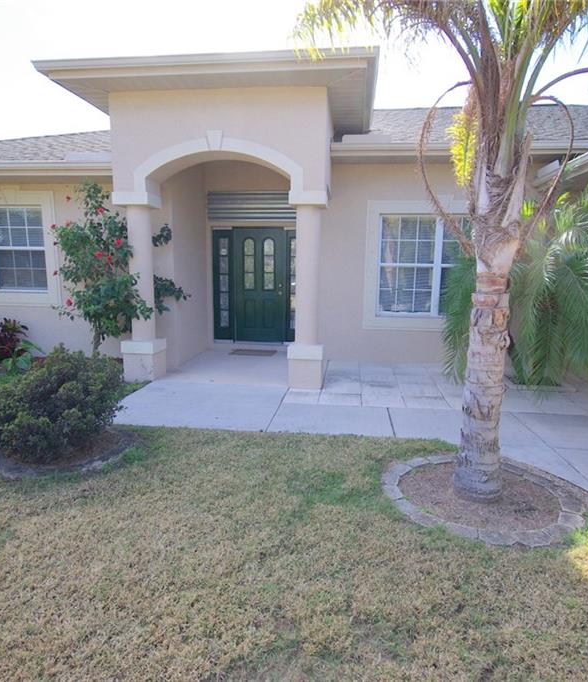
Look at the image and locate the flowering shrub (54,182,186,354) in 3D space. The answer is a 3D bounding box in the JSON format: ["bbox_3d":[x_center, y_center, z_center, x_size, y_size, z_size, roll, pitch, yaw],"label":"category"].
[{"bbox_3d":[-2.138,-0.763,5.243,1.600,2.220,1.000,2,10,8],"label":"flowering shrub"}]

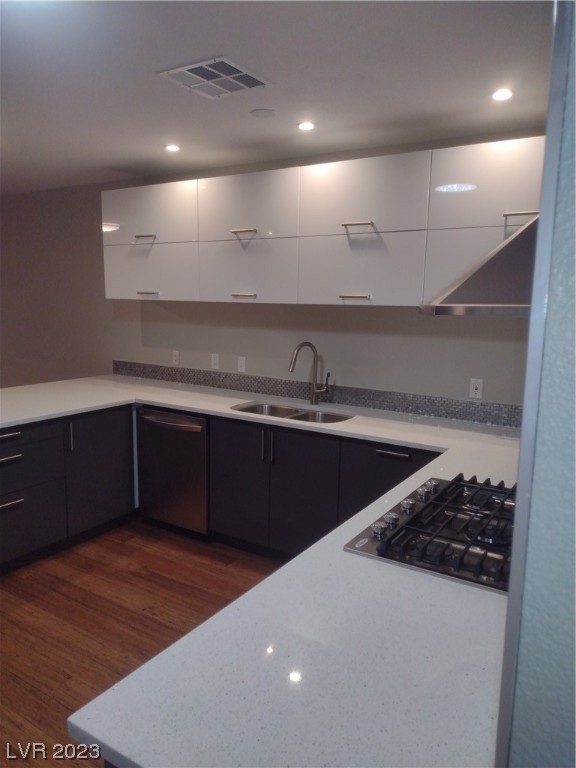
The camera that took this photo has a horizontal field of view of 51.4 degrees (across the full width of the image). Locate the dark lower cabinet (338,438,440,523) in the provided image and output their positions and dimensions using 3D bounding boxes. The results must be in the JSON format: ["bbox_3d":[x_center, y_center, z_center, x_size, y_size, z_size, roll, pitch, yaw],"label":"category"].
[{"bbox_3d":[0.705,0.704,3.429,0.620,0.870,0.610,7,12,33],"label":"dark lower cabinet"}]

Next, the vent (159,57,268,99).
[{"bbox_3d":[-0.264,-1.119,2.202,0.315,0.025,0.335,7,12,33],"label":"vent"}]

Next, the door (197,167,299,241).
[{"bbox_3d":[-0.255,-1.094,3.698,0.779,0.391,0.030,7,12,33],"label":"door"}]

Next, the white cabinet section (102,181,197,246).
[{"bbox_3d":[-0.969,-1.176,4.161,0.930,0.391,0.030,7,12,33],"label":"white cabinet section"}]

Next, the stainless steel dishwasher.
[{"bbox_3d":[-0.618,0.530,4.265,0.600,0.810,0.600,7,12,33],"label":"stainless steel dishwasher"}]

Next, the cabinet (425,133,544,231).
[{"bbox_3d":[1.114,-0.936,2.811,0.930,0.391,0.030,7,12,33],"label":"cabinet"}]

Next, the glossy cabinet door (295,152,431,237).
[{"bbox_3d":[0.398,-1.019,3.275,0.785,0.391,0.030,7,12,33],"label":"glossy cabinet door"}]

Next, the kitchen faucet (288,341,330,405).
[{"bbox_3d":[0.124,-0.052,3.797,0.250,0.410,0.120,-8,13,-38],"label":"kitchen faucet"}]

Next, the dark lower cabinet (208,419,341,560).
[{"bbox_3d":[0.054,0.629,3.851,0.930,0.870,0.610,7,12,33],"label":"dark lower cabinet"}]

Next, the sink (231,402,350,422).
[{"bbox_3d":[0.020,0.284,3.704,0.790,0.200,0.390,7,12,33],"label":"sink"}]

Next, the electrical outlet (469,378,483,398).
[{"bbox_3d":[1.080,0.028,3.430,0.070,0.114,0.010,7,12,33],"label":"electrical outlet"}]

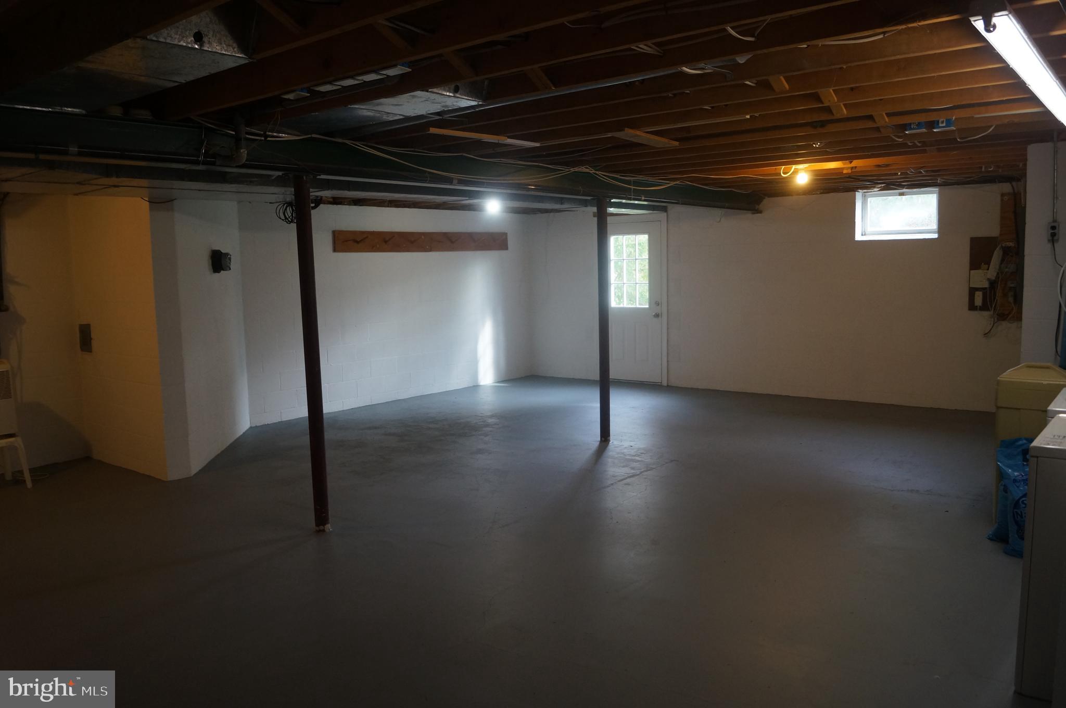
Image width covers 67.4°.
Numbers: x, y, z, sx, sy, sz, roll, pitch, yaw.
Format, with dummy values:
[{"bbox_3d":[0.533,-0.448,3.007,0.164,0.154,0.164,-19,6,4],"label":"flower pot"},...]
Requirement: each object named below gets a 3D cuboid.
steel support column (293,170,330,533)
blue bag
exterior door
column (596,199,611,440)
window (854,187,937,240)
[{"bbox_3d":[-1.300,0.010,4.731,0.095,2.110,0.095,3,8,38],"label":"steel support column"},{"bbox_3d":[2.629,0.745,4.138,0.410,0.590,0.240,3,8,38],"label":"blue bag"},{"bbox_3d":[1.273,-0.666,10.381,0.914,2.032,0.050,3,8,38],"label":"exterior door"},{"bbox_3d":[0.611,-0.281,6.972,0.092,2.120,0.092,-1,6,0],"label":"column"},{"bbox_3d":[3.820,-1.452,8.362,0.810,0.520,0.160,3,8,38],"label":"window"}]

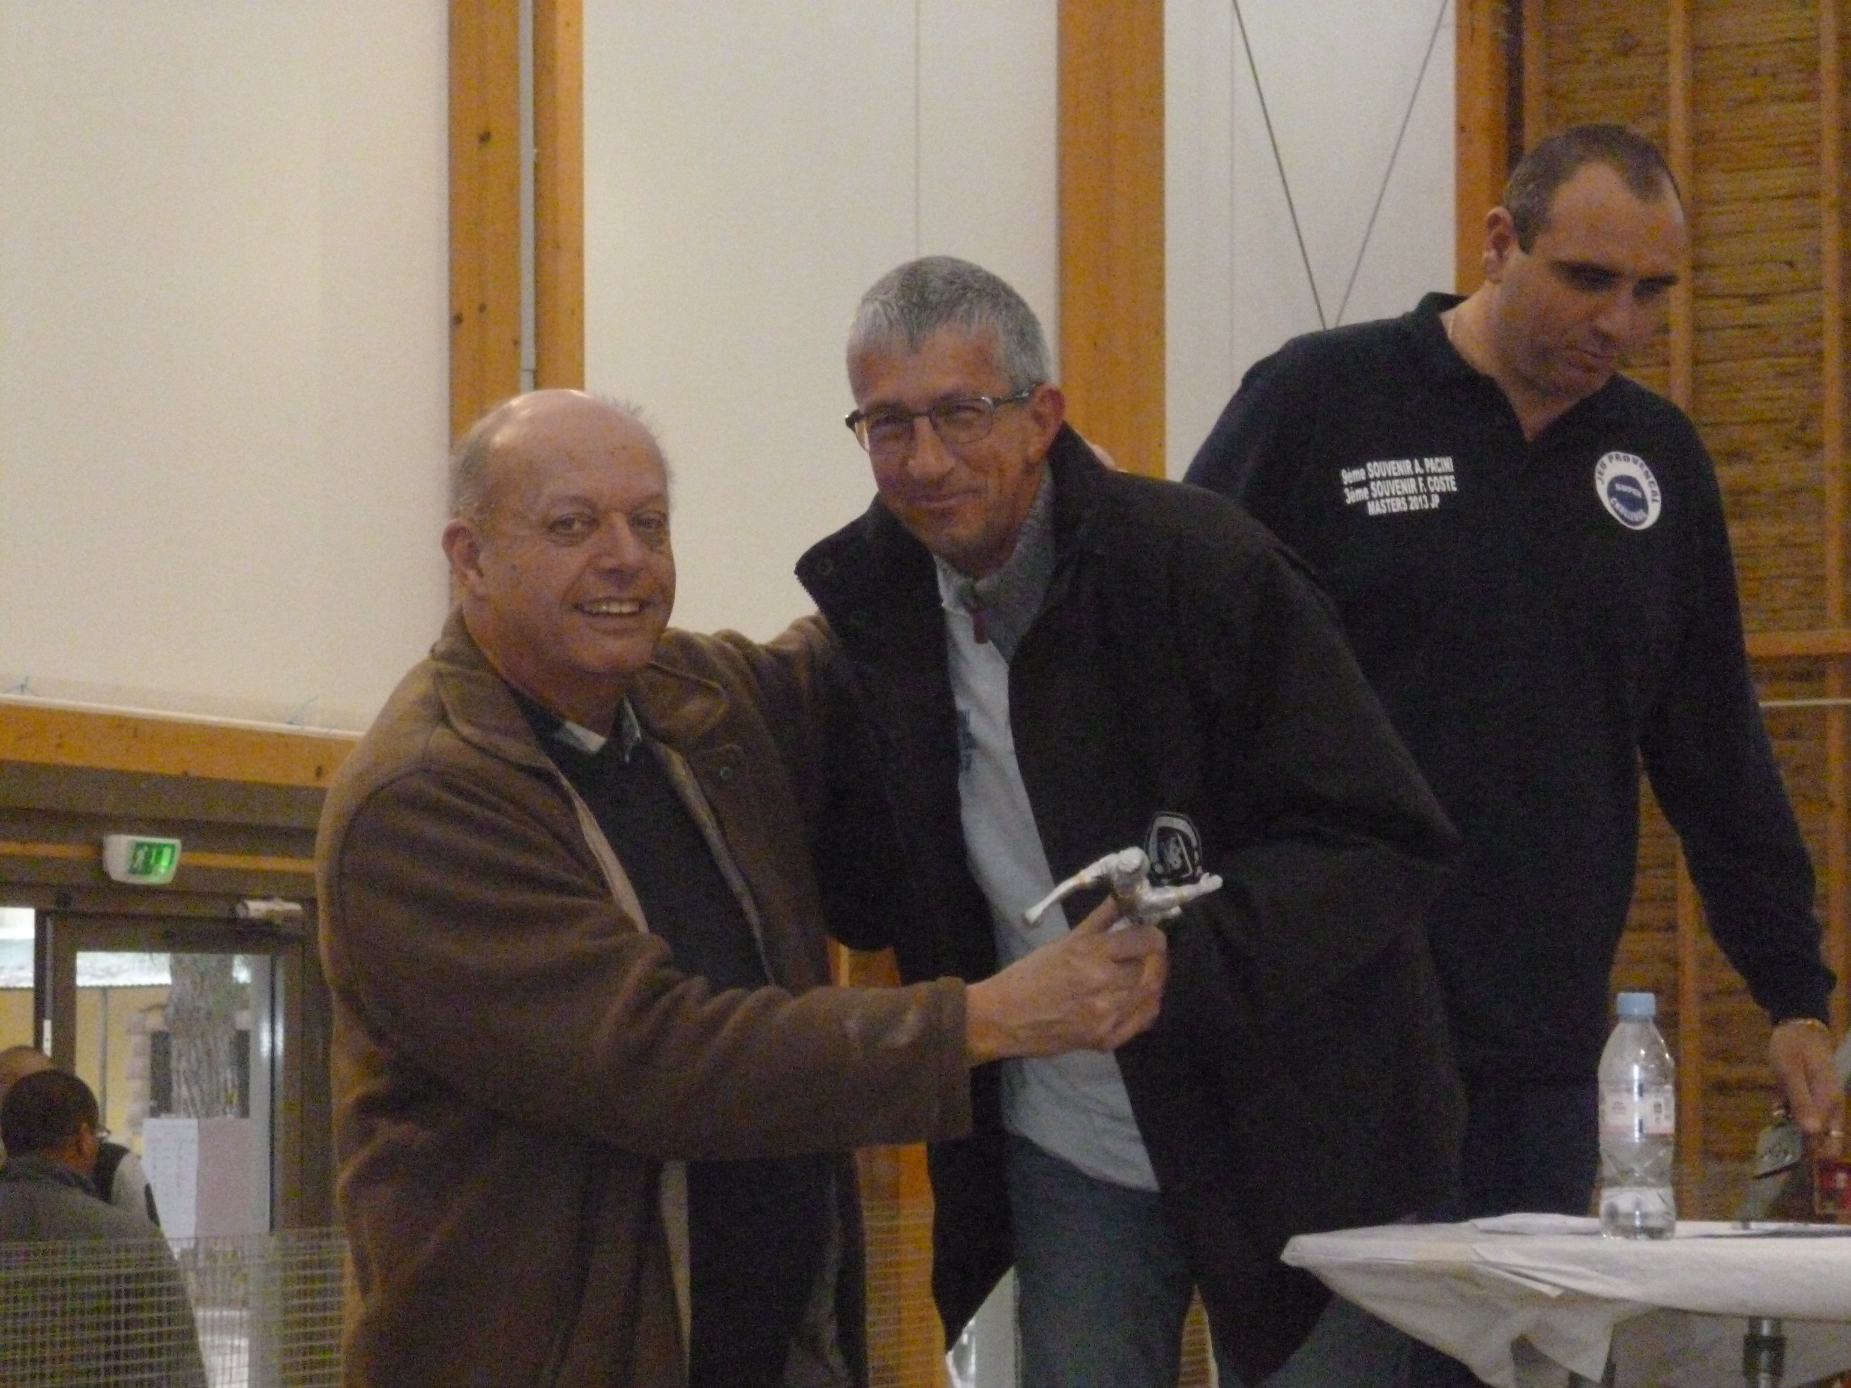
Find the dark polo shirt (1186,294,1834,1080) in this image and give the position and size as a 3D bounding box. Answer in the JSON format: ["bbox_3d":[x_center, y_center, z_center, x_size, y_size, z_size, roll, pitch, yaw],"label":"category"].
[{"bbox_3d":[0.520,-0.006,4.560,0.590,0.710,0.360,0,2,-23],"label":"dark polo shirt"}]

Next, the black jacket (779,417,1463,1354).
[{"bbox_3d":[0.168,0.172,4.180,0.570,0.790,0.430,-5,4,30],"label":"black jacket"}]

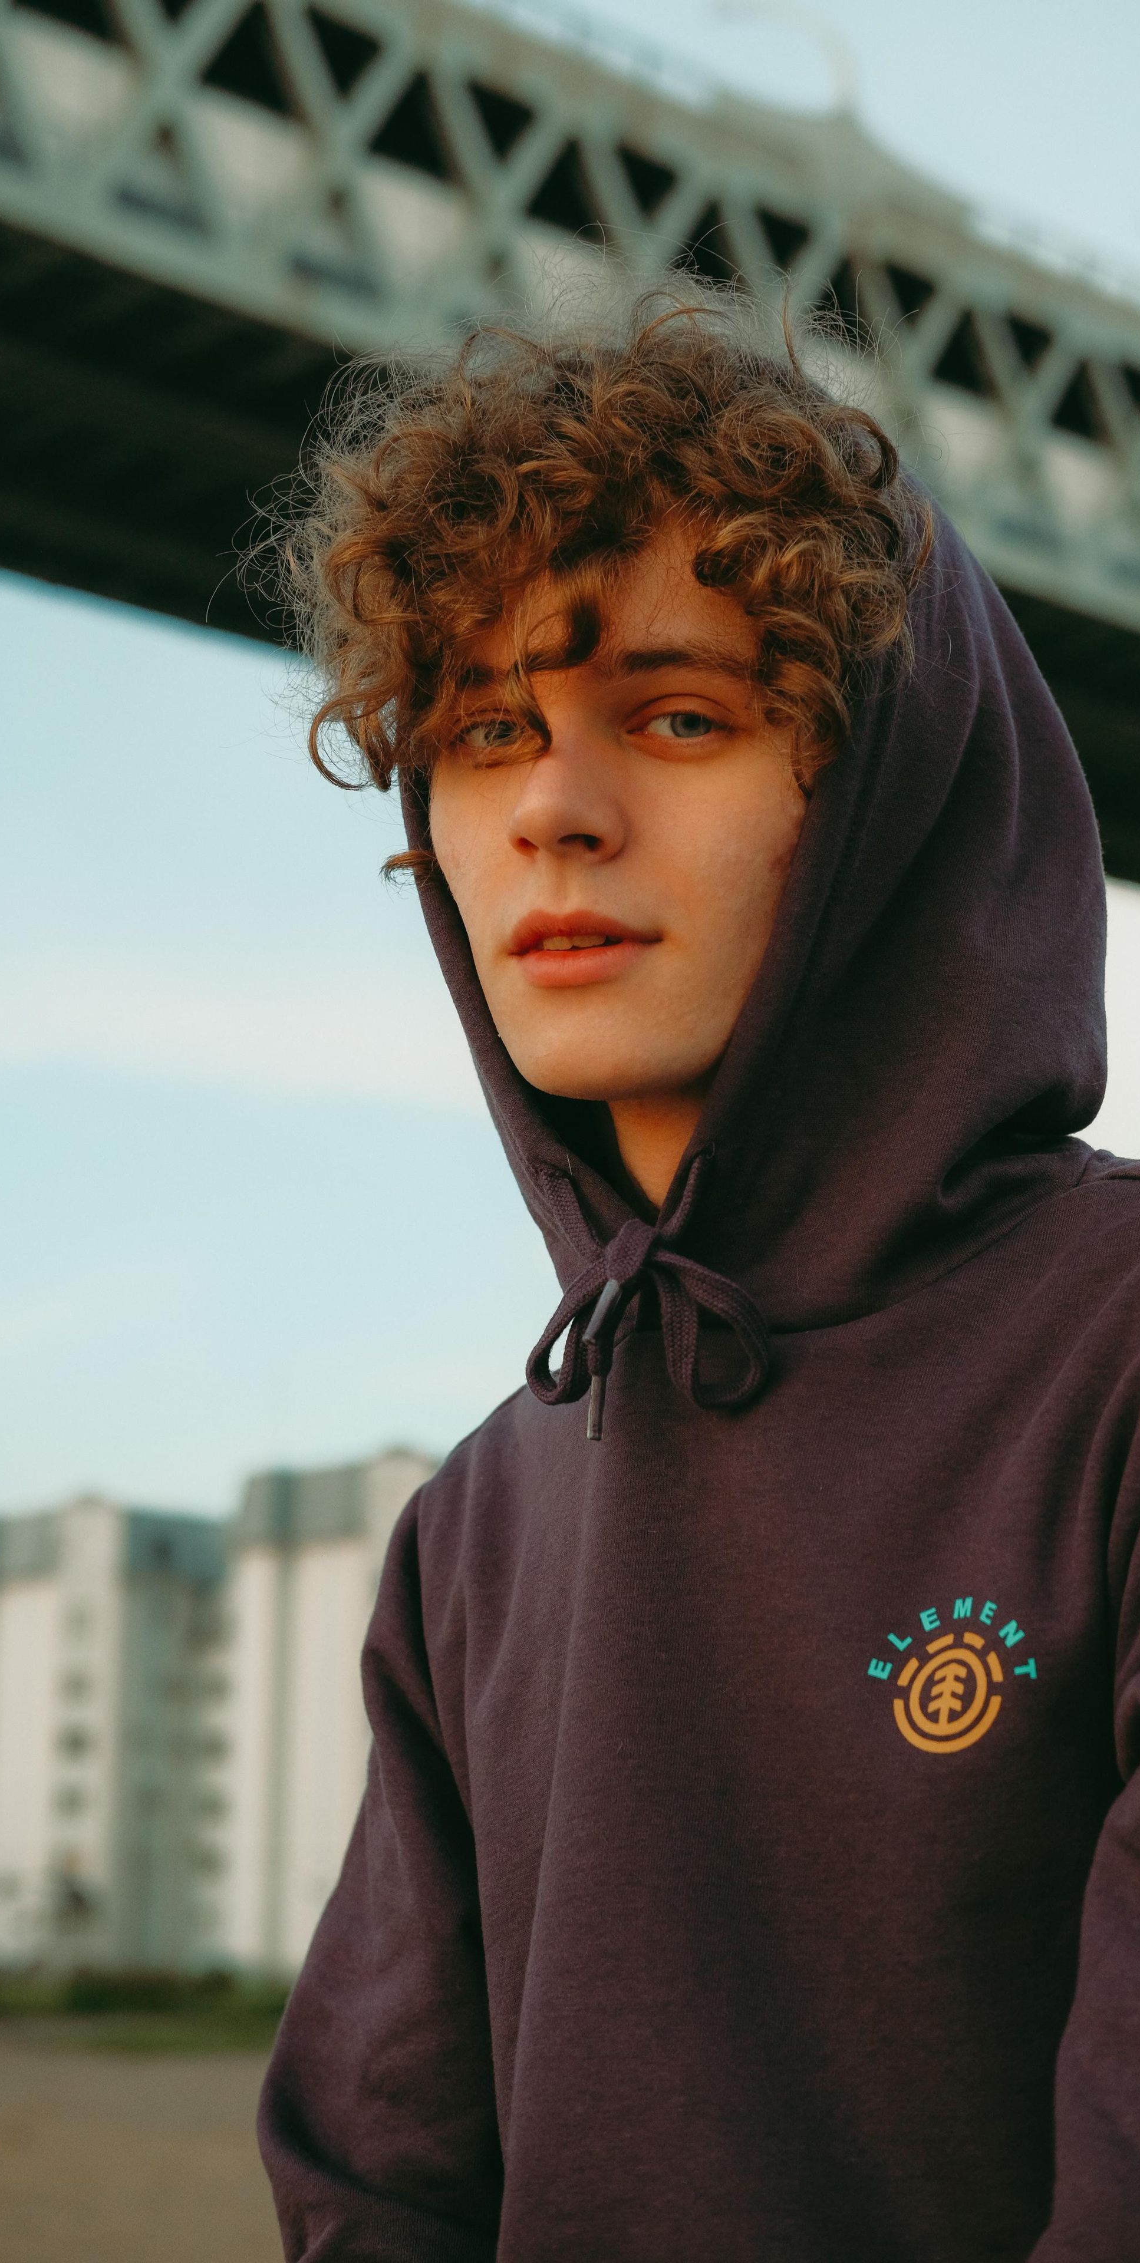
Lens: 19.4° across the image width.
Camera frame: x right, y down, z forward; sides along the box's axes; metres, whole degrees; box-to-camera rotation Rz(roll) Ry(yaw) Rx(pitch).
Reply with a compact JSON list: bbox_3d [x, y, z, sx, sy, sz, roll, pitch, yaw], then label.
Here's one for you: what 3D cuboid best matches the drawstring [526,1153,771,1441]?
[{"bbox_3d":[0.024,0.051,1.010,0.070,0.084,0.040,-8,-16,31],"label":"drawstring"}]

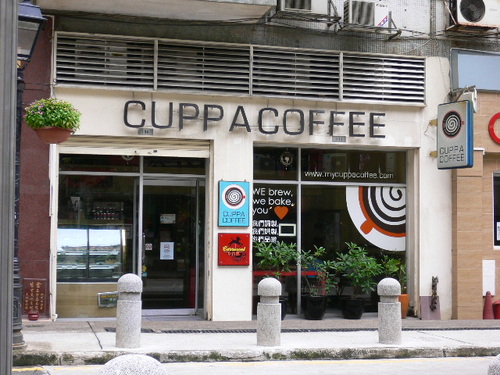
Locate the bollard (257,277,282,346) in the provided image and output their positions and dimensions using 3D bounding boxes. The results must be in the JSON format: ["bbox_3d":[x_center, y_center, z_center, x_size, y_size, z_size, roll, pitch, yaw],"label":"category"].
[{"bbox_3d":[0.243,1.613,11.408,0.312,0.875,0.312,0,-3,0],"label":"bollard"}]

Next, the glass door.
[{"bbox_3d":[-1.252,0.948,14.202,0.988,2.192,0.080,1,-3,-16],"label":"glass door"}]

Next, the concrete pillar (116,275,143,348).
[{"bbox_3d":[-1.419,1.452,10.400,0.290,0.866,0.290,1,-4,-16],"label":"concrete pillar"}]

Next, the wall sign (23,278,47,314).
[{"bbox_3d":[-3.099,1.574,12.702,0.336,0.516,0.050,1,-4,-16],"label":"wall sign"}]

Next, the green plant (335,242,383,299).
[{"bbox_3d":[1.738,1.327,14.092,0.770,0.892,0.700,0,-3,0],"label":"green plant"}]

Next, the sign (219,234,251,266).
[{"bbox_3d":[-0.236,0.955,13.488,0.490,0.501,0.040,1,-4,-16],"label":"sign"}]

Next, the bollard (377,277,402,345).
[{"bbox_3d":[1.747,1.539,11.000,0.290,0.815,0.290,0,-3,0],"label":"bollard"}]

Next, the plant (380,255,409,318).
[{"bbox_3d":[2.472,1.678,15.034,0.359,1.091,0.380,1,-3,-16],"label":"plant"}]

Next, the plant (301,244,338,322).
[{"bbox_3d":[1.167,1.564,14.631,0.550,1.222,0.500,1,-3,-16],"label":"plant"}]

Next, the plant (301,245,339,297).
[{"bbox_3d":[1.168,1.378,14.641,0.551,0.851,0.500,1,-3,-16],"label":"plant"}]

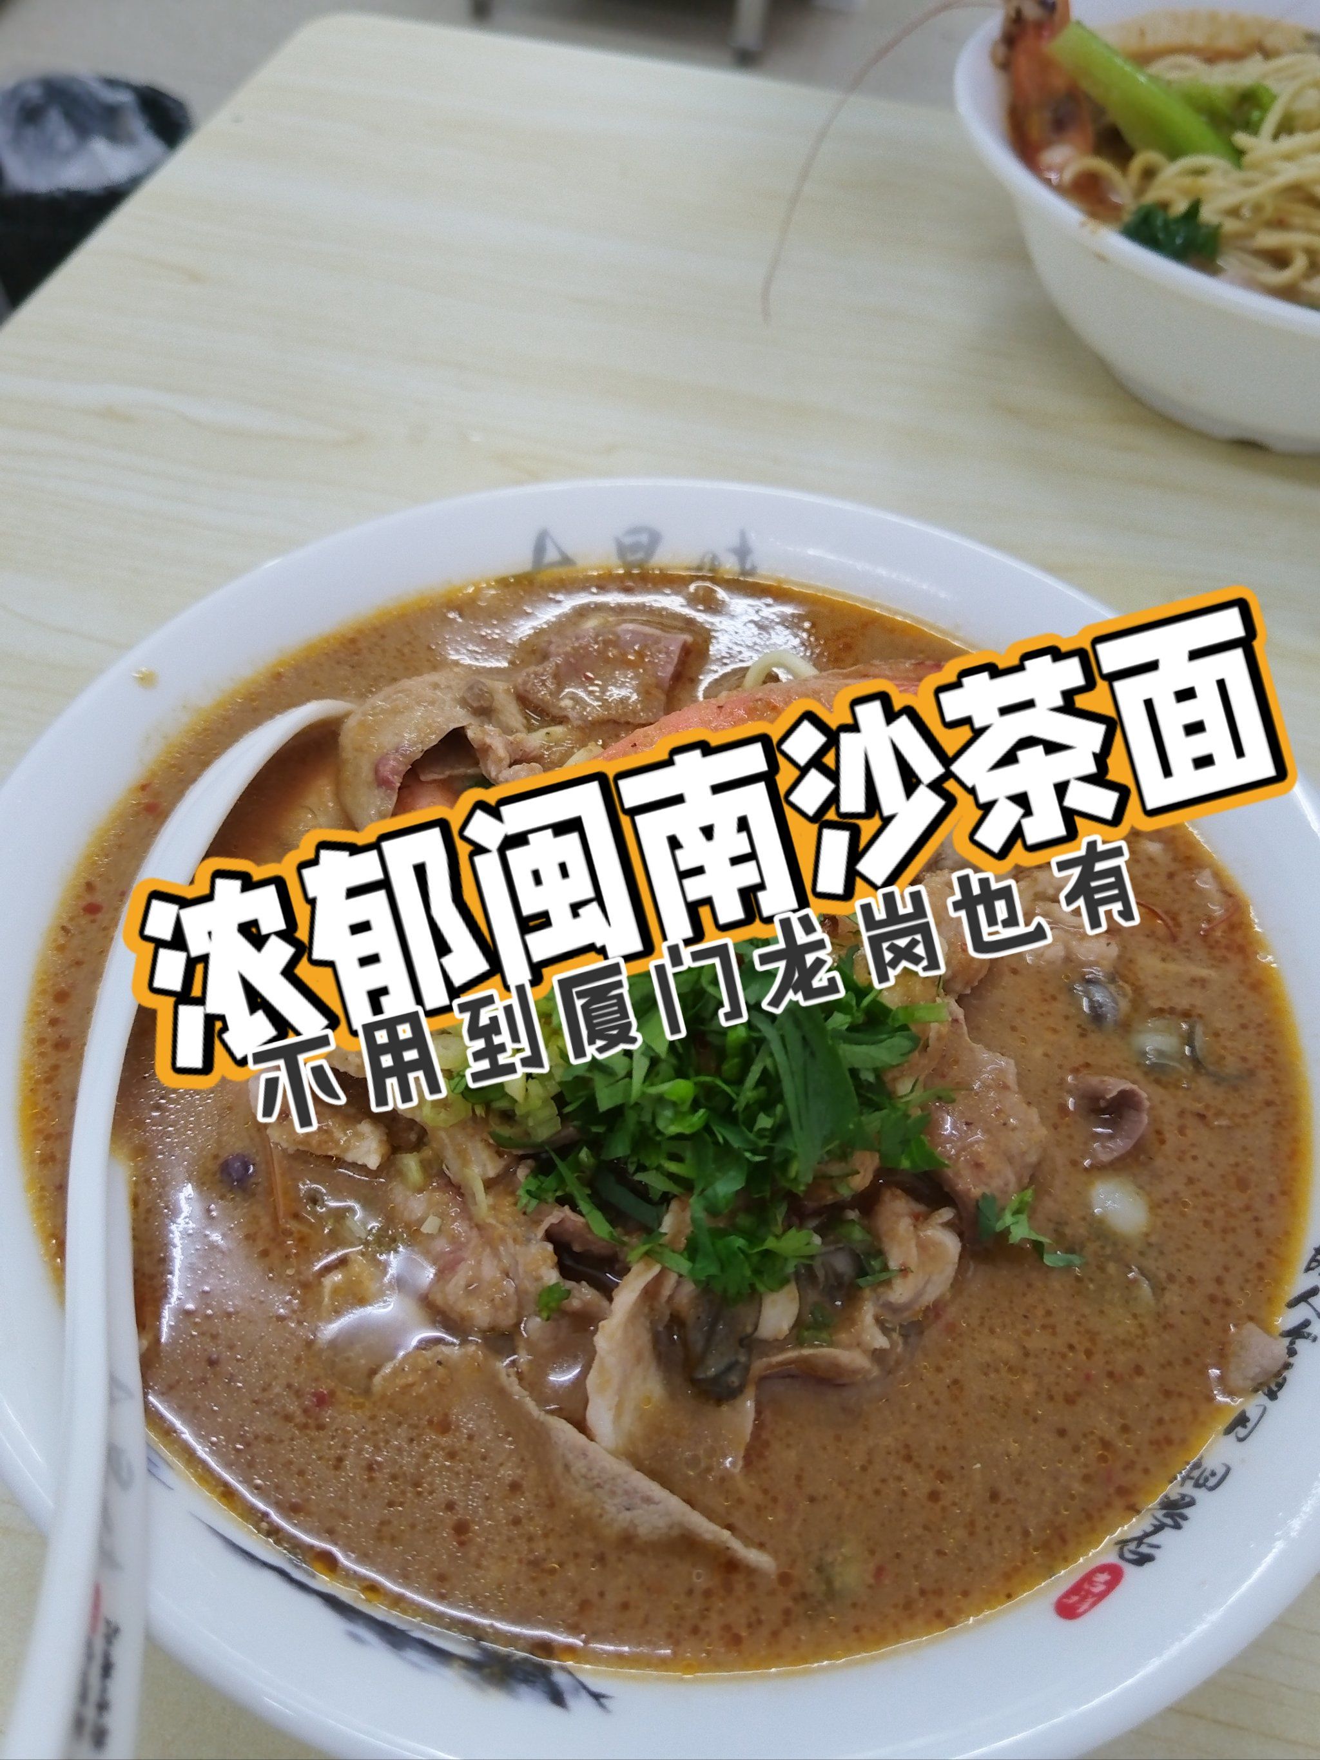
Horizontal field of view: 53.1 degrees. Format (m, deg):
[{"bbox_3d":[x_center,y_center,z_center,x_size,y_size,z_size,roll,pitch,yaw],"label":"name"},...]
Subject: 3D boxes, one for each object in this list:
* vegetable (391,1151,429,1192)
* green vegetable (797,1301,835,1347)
[{"bbox_3d":[-0.035,0.042,0.189,0.006,0.004,0.006,5,52,0],"label":"vegetable"},{"bbox_3d":[0.021,0.060,0.178,0.005,0.004,0.006,5,52,0],"label":"green vegetable"}]

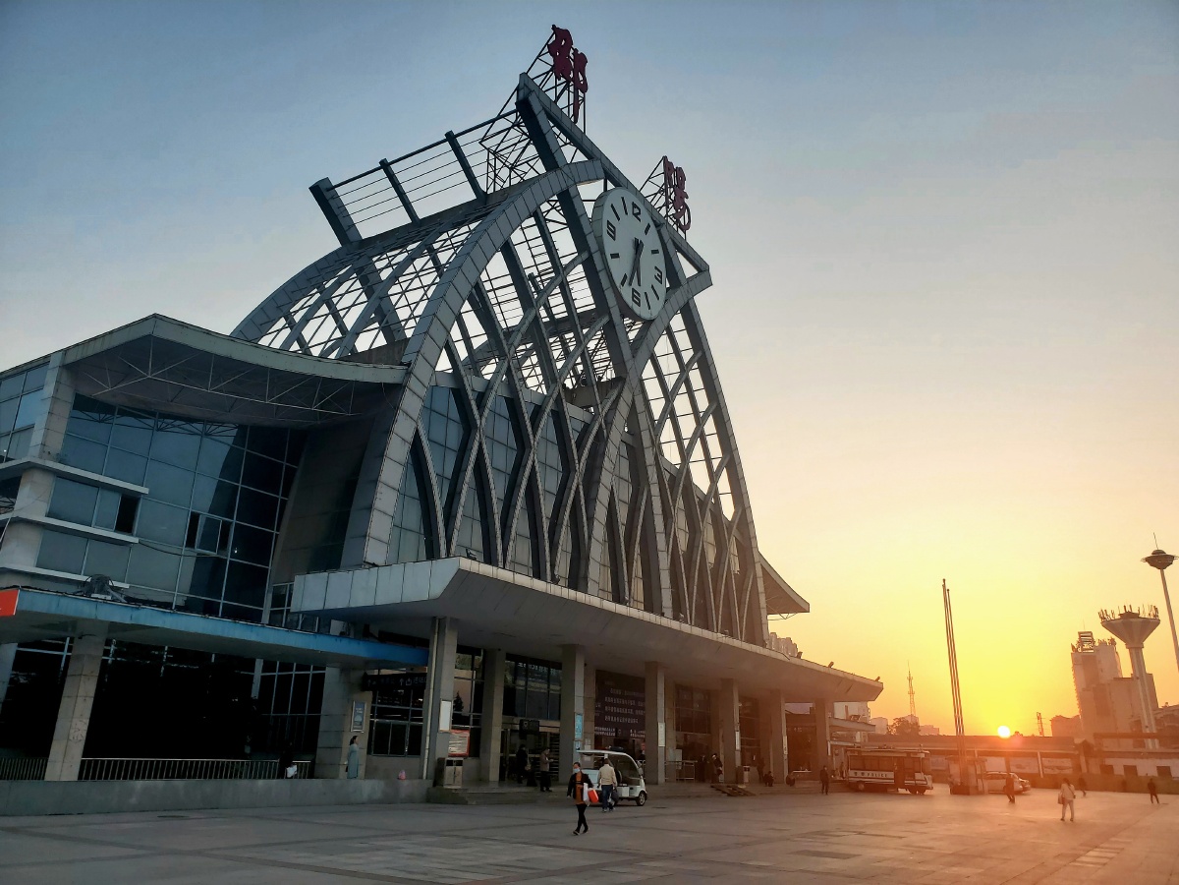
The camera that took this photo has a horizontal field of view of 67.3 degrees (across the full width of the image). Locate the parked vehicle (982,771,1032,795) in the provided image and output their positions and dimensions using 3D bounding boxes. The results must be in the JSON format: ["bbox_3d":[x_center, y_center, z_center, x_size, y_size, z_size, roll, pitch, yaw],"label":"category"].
[{"bbox_3d":[32.479,27.148,70.770,4.500,1.600,1.780,-15,-25,37],"label":"parked vehicle"}]

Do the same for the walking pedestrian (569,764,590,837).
[{"bbox_3d":[-0.243,8.672,21.654,0.540,1.610,0.400,-5,-21,16],"label":"walking pedestrian"}]

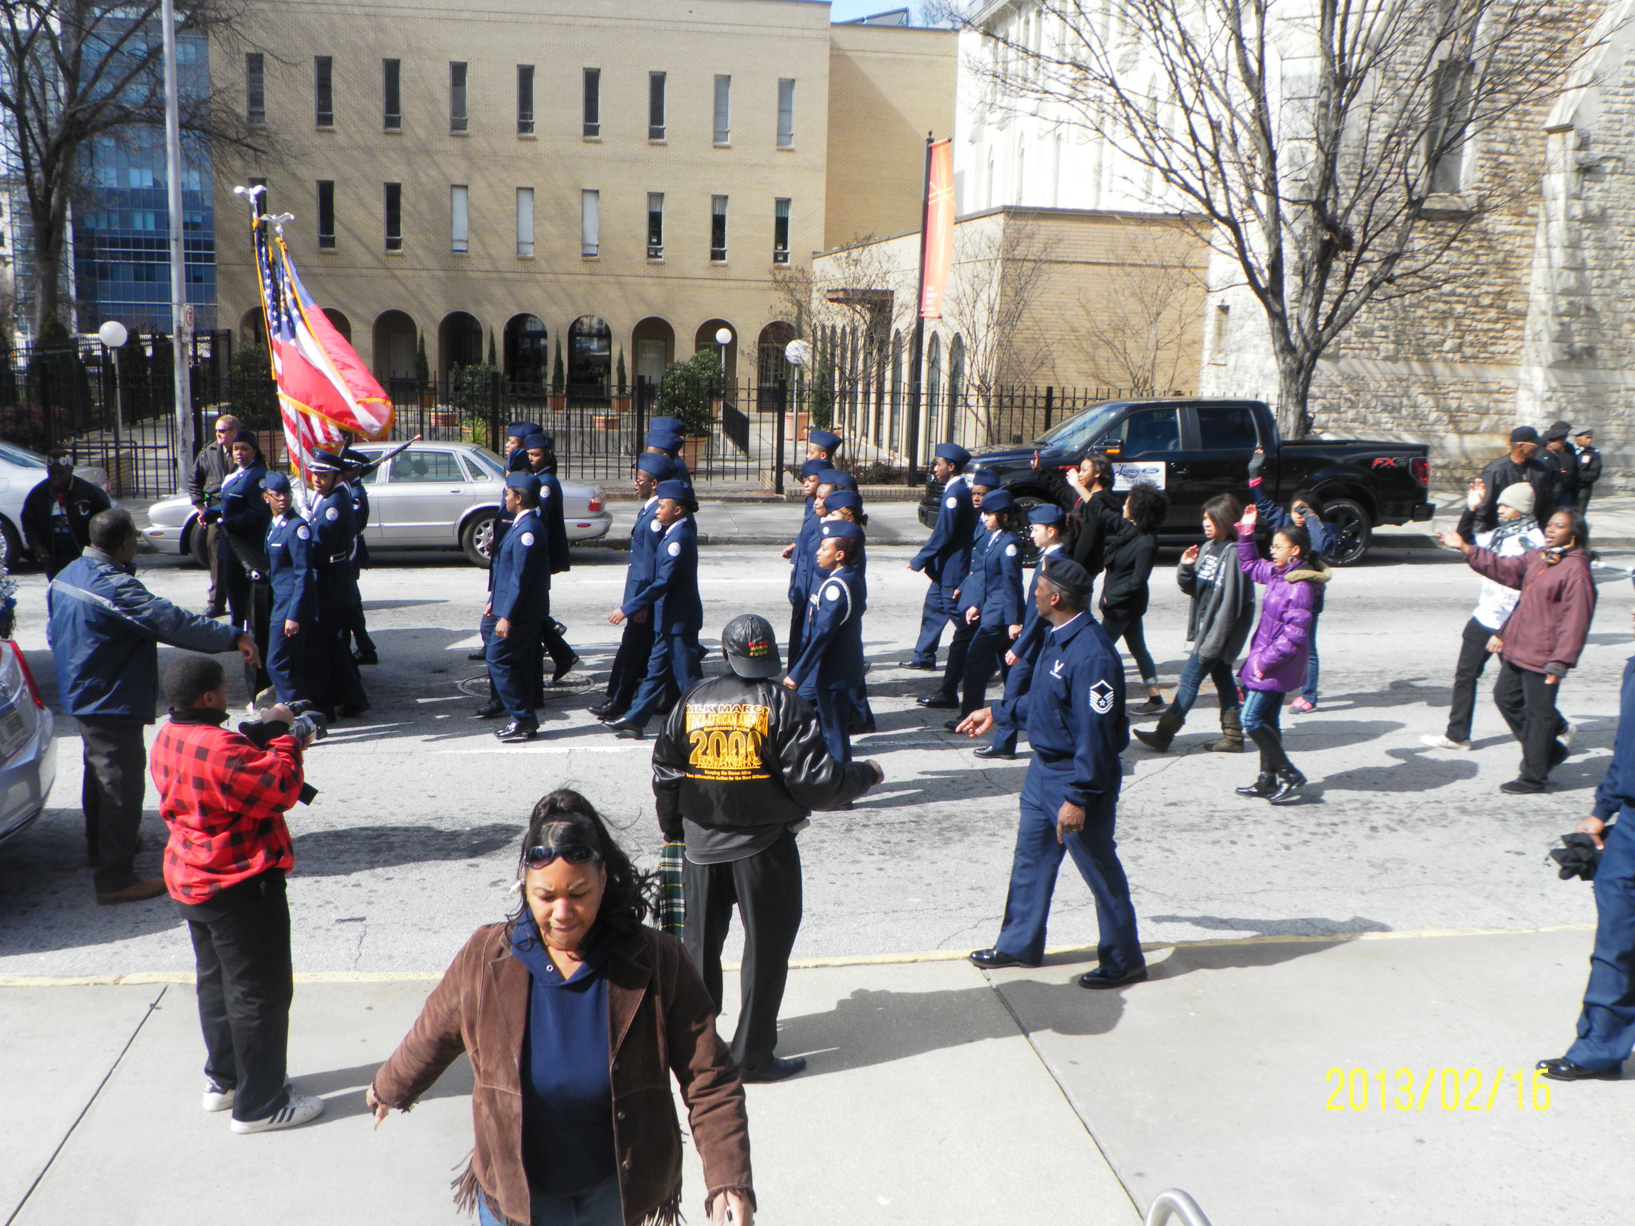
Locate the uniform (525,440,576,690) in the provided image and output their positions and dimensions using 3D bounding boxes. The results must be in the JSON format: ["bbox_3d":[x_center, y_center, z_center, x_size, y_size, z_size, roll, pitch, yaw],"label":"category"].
[{"bbox_3d":[-2.039,-0.401,11.601,0.620,1.820,0.500,0,10,-9],"label":"uniform"}]

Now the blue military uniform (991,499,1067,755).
[{"bbox_3d":[1.410,0.102,10.214,0.680,1.660,0.500,-1,10,-12],"label":"blue military uniform"}]

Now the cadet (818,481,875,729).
[{"bbox_3d":[0.135,-0.011,10.739,0.528,1.682,0.520,0,11,-10],"label":"cadet"}]

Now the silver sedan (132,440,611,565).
[{"bbox_3d":[-4.880,-1.260,17.200,5.020,1.340,1.820,0,9,-6],"label":"silver sedan"}]

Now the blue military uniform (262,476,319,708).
[{"bbox_3d":[-3.598,-0.118,10.656,0.400,1.694,0.460,-7,13,-37],"label":"blue military uniform"}]

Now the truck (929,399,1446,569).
[{"bbox_3d":[4.246,-1.669,18.595,5.890,1.940,2.050,0,11,-9],"label":"truck"}]

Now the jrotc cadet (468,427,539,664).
[{"bbox_3d":[-2.419,-0.554,12.232,0.628,1.864,0.540,0,11,-10],"label":"jrotc cadet"}]

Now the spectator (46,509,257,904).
[{"bbox_3d":[-3.182,0.412,7.504,0.924,1.829,0.700,-9,15,-44],"label":"spectator"}]

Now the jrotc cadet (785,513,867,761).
[{"bbox_3d":[0.046,0.243,9.125,0.490,1.568,0.460,0,11,-8],"label":"jrotc cadet"}]

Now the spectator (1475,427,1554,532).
[{"bbox_3d":[6.366,-0.783,14.452,0.580,1.850,0.360,1,11,-3],"label":"spectator"}]

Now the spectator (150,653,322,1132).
[{"bbox_3d":[-1.919,0.933,5.186,0.550,1.640,0.500,-5,12,-35],"label":"spectator"}]

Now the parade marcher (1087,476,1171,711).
[{"bbox_3d":[2.218,-0.119,11.267,0.601,1.679,0.500,1,11,-2],"label":"parade marcher"}]

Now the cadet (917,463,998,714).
[{"bbox_3d":[1.033,-0.174,11.226,0.592,1.749,0.520,-2,11,-17],"label":"cadet"}]

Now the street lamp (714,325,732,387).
[{"bbox_3d":[-2.349,-6.153,39.000,0.410,2.000,0.410,0,10,-10],"label":"street lamp"}]

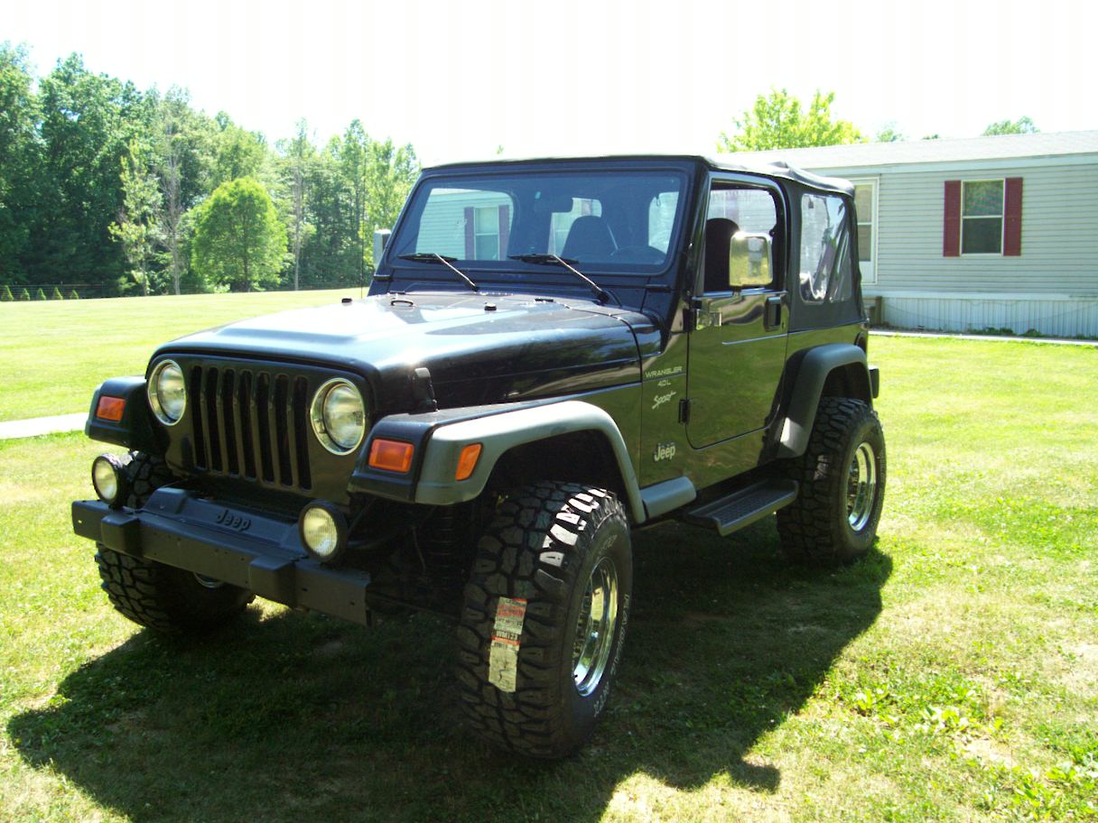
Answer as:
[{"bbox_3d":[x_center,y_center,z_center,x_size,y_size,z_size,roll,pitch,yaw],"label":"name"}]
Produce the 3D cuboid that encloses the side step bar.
[{"bbox_3d":[0.808,0.394,4.481,0.220,0.080,0.780,7,11,34],"label":"side step bar"}]

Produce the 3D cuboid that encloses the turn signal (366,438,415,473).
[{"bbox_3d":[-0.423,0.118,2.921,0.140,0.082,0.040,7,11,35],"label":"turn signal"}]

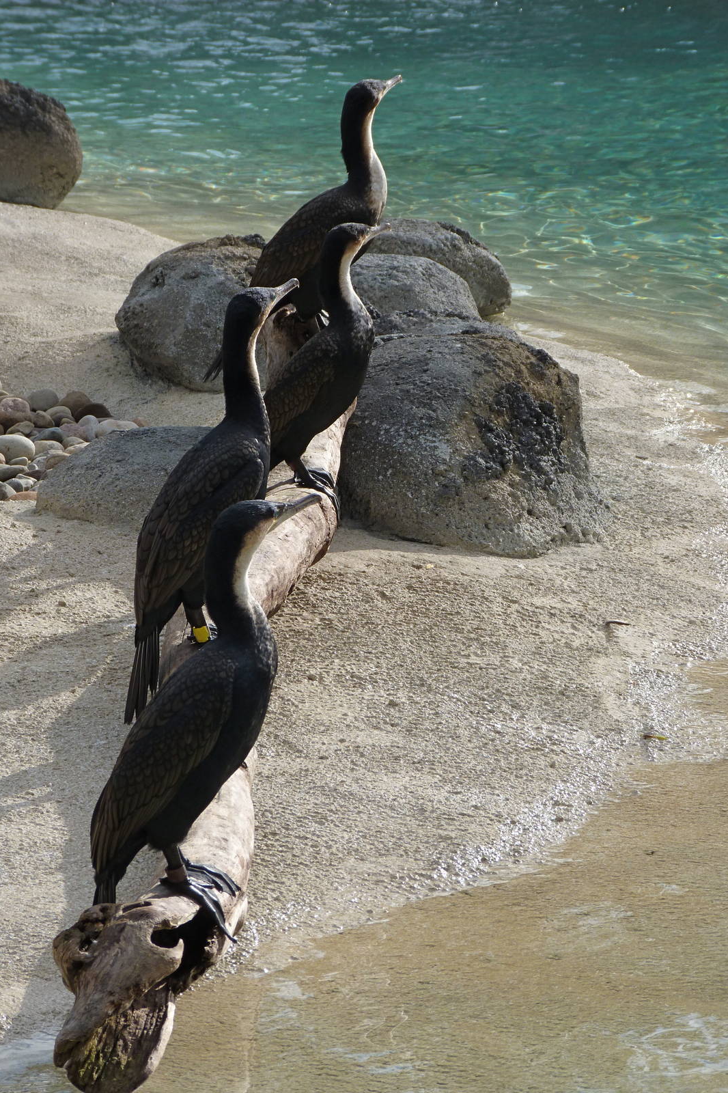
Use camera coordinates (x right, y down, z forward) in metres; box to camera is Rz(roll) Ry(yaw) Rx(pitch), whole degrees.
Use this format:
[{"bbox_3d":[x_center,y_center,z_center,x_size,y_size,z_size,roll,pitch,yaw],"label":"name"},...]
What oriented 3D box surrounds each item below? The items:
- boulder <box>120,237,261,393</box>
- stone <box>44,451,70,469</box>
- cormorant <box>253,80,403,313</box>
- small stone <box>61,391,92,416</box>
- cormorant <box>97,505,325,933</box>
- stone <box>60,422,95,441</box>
[{"bbox_3d":[-0.374,-0.524,11.950,0.360,0.310,0.340,0,13,0],"label":"boulder"},{"bbox_3d":[-0.598,-0.167,10.555,0.062,0.039,0.050,0,11,0],"label":"stone"},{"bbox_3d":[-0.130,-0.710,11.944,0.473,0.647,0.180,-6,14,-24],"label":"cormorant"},{"bbox_3d":[-0.605,-0.294,11.209,0.079,0.061,0.067,0,11,0],"label":"small stone"},{"bbox_3d":[-0.210,0.227,7.050,0.325,0.570,0.170,-4,12,-18],"label":"cormorant"},{"bbox_3d":[-0.587,-0.235,11.000,0.070,0.033,0.052,0,13,0],"label":"stone"}]

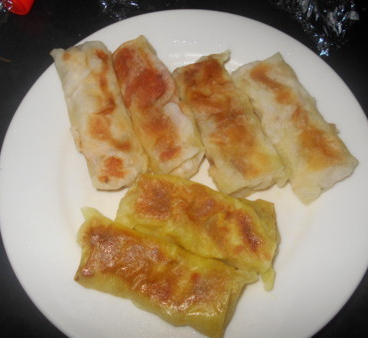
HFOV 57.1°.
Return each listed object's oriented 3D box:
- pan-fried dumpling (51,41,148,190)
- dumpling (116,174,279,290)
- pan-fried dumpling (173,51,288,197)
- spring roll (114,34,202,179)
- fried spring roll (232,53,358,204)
[{"bbox_3d":[-0.060,-0.039,0.248,0.039,0.025,0.104,-19,78,-6],"label":"pan-fried dumpling"},{"bbox_3d":[0.011,0.034,0.232,0.108,0.028,0.045,19,72,7],"label":"dumpling"},{"bbox_3d":[0.032,-0.033,0.251,0.047,0.028,0.110,-22,76,-7],"label":"pan-fried dumpling"},{"bbox_3d":[-0.021,-0.044,0.251,0.036,0.025,0.102,-23,78,-7],"label":"spring roll"},{"bbox_3d":[0.081,-0.035,0.249,0.043,0.027,0.108,-26,76,-8],"label":"fried spring roll"}]

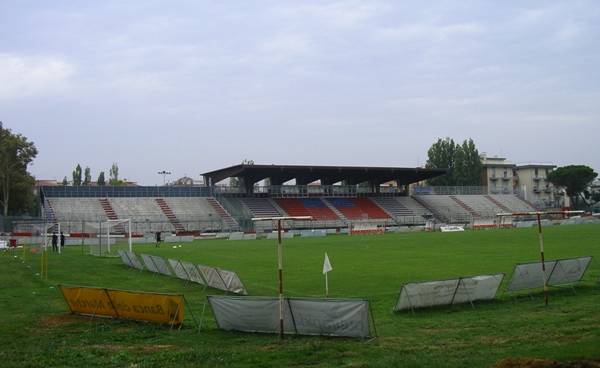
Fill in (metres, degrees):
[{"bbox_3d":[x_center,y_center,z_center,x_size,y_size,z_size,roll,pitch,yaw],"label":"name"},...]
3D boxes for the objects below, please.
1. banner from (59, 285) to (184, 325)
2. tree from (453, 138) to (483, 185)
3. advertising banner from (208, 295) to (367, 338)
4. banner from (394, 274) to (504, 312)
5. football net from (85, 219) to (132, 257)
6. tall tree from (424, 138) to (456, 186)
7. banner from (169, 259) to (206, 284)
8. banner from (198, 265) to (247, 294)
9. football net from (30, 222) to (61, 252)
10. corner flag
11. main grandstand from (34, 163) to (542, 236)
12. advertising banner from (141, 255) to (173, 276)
[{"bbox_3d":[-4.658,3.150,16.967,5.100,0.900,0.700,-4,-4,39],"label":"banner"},{"bbox_3d":[41.029,-0.441,160.208,7.000,21.470,7.000,-1,-3,0],"label":"tree"},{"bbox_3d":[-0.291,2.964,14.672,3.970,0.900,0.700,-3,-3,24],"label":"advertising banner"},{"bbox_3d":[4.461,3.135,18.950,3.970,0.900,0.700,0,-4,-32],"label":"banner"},{"bbox_3d":[-14.335,3.994,48.819,2.000,2.500,7.500,0,-4,-27],"label":"football net"},{"bbox_3d":[34.332,-0.357,160.212,7.000,21.640,7.000,-1,-3,0],"label":"tall tree"},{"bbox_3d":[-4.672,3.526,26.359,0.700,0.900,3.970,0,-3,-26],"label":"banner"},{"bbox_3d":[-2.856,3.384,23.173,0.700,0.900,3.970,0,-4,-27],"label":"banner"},{"bbox_3d":[-22.148,4.669,56.749,1.700,2.500,7.500,0,-4,-29],"label":"football net"},{"bbox_3d":[0.869,2.594,21.554,0.330,0.680,0.080,-1,-3,-10],"label":"corner flag"},{"bbox_3d":[5.365,3.081,121.482,99.000,11.200,16.500,0,-4,-27],"label":"main grandstand"},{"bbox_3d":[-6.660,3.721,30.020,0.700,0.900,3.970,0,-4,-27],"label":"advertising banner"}]

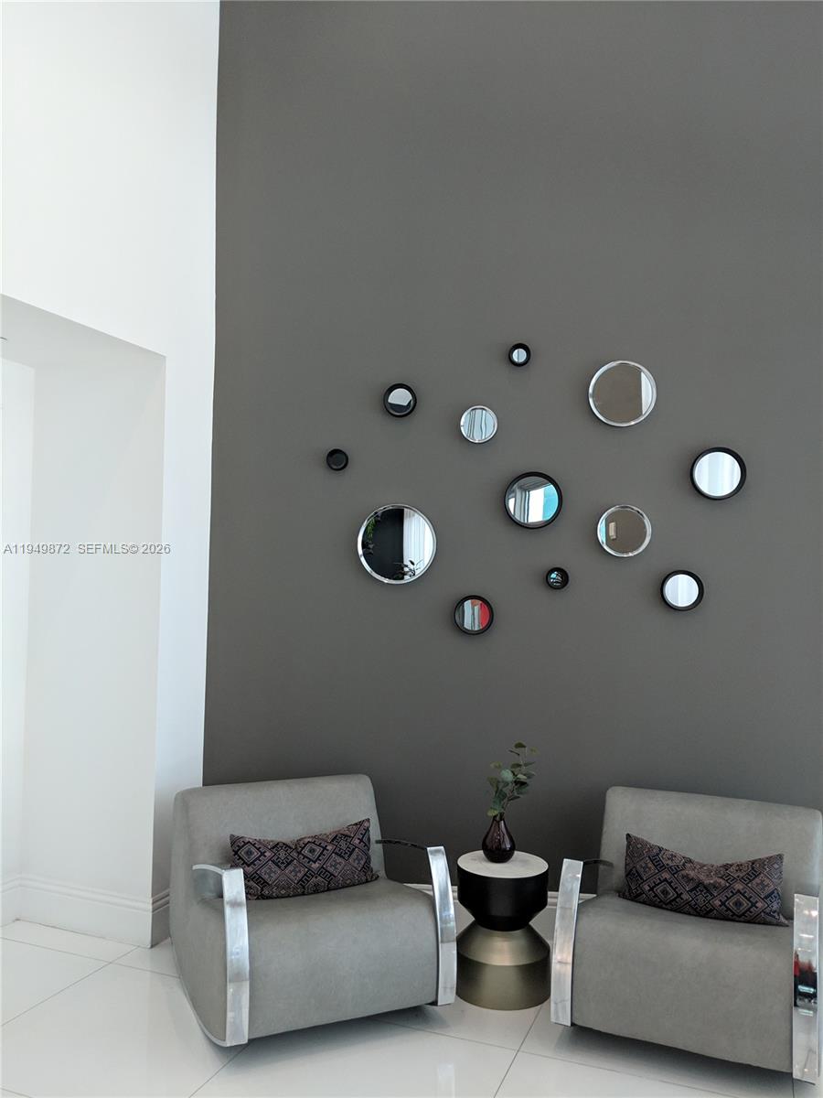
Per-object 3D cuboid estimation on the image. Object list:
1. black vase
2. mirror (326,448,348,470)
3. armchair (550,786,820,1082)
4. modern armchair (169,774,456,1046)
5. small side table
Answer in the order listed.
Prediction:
[{"bbox_3d":[0.337,1.109,3.296,0.128,0.167,0.128,1,-3,0],"label":"black vase"},{"bbox_3d":[-0.336,-0.401,3.825,0.099,0.099,0.035,0,-3,7],"label":"mirror"},{"bbox_3d":[0.997,1.296,3.016,0.775,0.700,0.880,0,-3,25],"label":"armchair"},{"bbox_3d":[-0.393,1.285,3.169,0.764,0.700,0.900,2,-3,-25],"label":"modern armchair"},{"bbox_3d":[0.346,1.418,3.227,0.352,0.457,0.352,1,-3,0],"label":"small side table"}]

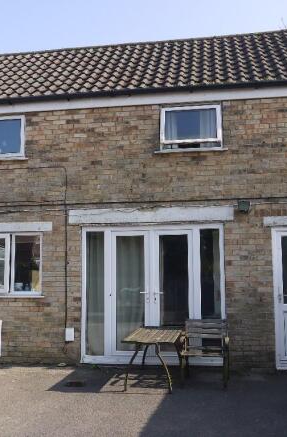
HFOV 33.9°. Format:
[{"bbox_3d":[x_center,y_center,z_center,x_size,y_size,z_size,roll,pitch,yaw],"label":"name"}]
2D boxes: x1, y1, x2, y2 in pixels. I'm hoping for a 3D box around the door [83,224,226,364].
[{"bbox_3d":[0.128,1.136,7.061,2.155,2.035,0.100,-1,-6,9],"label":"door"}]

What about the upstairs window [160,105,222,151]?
[{"bbox_3d":[0.727,-1.383,7.185,0.930,0.675,0.160,-1,-6,9],"label":"upstairs window"}]

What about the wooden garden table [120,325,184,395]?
[{"bbox_3d":[0.150,1.808,6.032,0.610,0.607,1.150,-1,-6,9],"label":"wooden garden table"}]

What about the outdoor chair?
[{"bbox_3d":[0.796,1.732,6.099,0.590,0.767,0.600,-1,-6,9],"label":"outdoor chair"}]

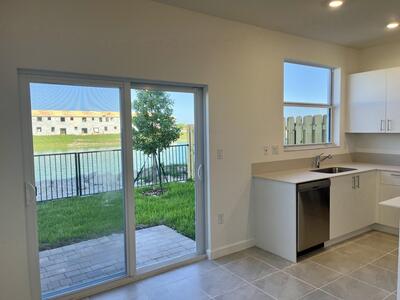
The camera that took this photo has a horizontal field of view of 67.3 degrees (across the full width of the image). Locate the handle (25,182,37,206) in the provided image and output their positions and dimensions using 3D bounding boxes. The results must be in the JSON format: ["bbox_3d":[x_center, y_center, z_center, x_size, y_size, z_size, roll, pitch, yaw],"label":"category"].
[{"bbox_3d":[-1.401,0.372,2.459,0.043,0.207,0.078,-3,4,-32],"label":"handle"}]

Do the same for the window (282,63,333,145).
[{"bbox_3d":[1.618,-0.647,4.521,1.251,1.209,0.074,-3,4,-32],"label":"window"}]

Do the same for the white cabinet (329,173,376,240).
[{"bbox_3d":[1.881,0.687,4.202,1.051,0.777,0.599,-3,4,-32],"label":"white cabinet"}]

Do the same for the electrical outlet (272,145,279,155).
[{"bbox_3d":[1.010,0.009,3.998,0.078,0.118,0.010,-3,4,-32],"label":"electrical outlet"}]

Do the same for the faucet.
[{"bbox_3d":[1.776,0.169,4.312,0.067,0.204,0.244,-3,4,-32],"label":"faucet"}]

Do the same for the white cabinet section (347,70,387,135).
[{"bbox_3d":[2.704,-0.738,4.752,0.330,0.943,0.602,-4,5,-33],"label":"white cabinet section"}]

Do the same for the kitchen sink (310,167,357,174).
[{"bbox_3d":[1.841,0.377,4.108,0.610,0.190,0.380,-3,4,-32],"label":"kitchen sink"}]

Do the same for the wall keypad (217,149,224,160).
[{"bbox_3d":[0.238,0.058,3.507,0.075,0.118,0.020,-3,4,-32],"label":"wall keypad"}]

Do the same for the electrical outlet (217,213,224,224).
[{"bbox_3d":[0.251,0.815,3.553,0.075,0.118,0.010,-3,4,-32],"label":"electrical outlet"}]

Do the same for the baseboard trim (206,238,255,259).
[{"bbox_3d":[0.410,1.208,3.667,0.737,0.115,0.018,-3,4,-32],"label":"baseboard trim"}]

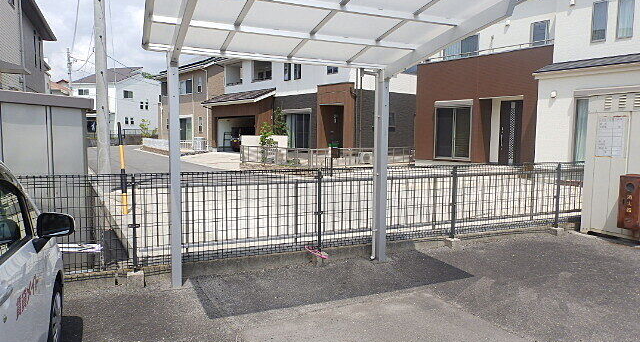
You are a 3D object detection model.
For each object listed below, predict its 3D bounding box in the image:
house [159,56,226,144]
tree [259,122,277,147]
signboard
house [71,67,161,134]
[{"bbox_3d":[-8.462,-5.663,33.959,8.900,7.600,7.800,5,6,44],"label":"house"},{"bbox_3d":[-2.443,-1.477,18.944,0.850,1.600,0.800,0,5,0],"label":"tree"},{"bbox_3d":[4.312,-0.504,6.026,0.020,0.600,0.450,-1,5,-21],"label":"signboard"},{"bbox_3d":[-22.533,-7.439,45.698,7.200,8.000,7.200,2,5,21],"label":"house"}]

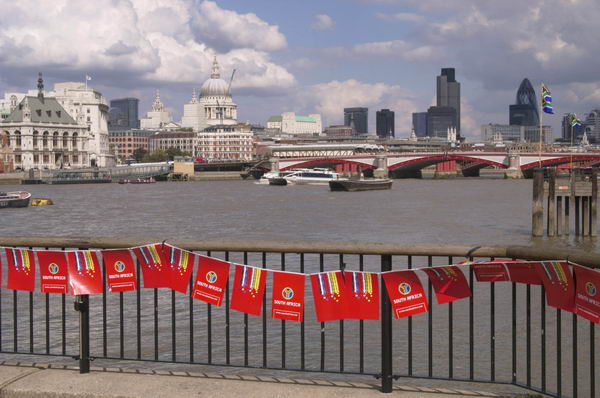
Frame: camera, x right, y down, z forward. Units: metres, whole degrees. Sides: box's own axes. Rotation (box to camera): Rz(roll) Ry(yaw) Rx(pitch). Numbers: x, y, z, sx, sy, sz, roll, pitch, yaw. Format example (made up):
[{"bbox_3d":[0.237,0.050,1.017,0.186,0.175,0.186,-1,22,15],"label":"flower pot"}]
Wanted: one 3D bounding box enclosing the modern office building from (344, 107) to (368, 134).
[{"bbox_3d":[106.390,-122.796,1880.000,45.000,99.000,36.000,0,2,3],"label":"modern office building"}]

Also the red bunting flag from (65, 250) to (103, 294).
[{"bbox_3d":[-1.434,0.494,6.650,0.215,0.300,0.050,-2,10,11],"label":"red bunting flag"}]

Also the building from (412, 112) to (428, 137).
[{"bbox_3d":[268.425,-136.006,2170.000,45.000,104.000,42.000,0,2,6],"label":"building"}]

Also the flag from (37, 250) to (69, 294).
[{"bbox_3d":[-1.637,0.487,6.619,0.210,0.275,0.040,-4,2,18],"label":"flag"}]

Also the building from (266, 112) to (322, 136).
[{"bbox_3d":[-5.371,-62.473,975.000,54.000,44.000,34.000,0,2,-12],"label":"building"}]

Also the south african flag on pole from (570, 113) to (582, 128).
[{"bbox_3d":[18.001,-5.111,65.000,0.750,1.000,0.300,0,2,18],"label":"south african flag on pole"}]

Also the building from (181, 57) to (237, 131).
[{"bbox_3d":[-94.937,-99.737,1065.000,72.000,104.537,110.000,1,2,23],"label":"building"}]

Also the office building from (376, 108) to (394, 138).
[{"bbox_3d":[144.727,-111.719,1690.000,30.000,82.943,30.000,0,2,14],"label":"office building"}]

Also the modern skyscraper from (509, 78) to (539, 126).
[{"bbox_3d":[499.154,-176.732,2210.000,57.000,180.000,57.000,0,2,12],"label":"modern skyscraper"}]

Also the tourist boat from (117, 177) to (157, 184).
[{"bbox_3d":[-59.408,-6.763,365.000,12.000,2.300,2.000,-1,2,-23],"label":"tourist boat"}]

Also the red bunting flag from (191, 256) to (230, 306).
[{"bbox_3d":[-0.583,0.532,6.470,0.212,0.300,0.045,11,12,15],"label":"red bunting flag"}]

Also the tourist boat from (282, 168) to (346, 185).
[{"bbox_3d":[4.764,-7.392,328.000,22.000,5.000,5.500,-1,2,-30],"label":"tourist boat"}]

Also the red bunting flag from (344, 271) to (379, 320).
[{"bbox_3d":[0.368,0.579,5.959,0.210,0.287,0.035,0,2,18],"label":"red bunting flag"}]

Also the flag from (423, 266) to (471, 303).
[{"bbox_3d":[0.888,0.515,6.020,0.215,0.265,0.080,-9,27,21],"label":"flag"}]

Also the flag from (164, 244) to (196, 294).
[{"bbox_3d":[-0.760,0.447,6.326,0.205,0.260,0.040,12,2,18],"label":"flag"}]

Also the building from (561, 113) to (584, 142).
[{"bbox_3d":[556.095,-128.376,2030.000,50.000,95.000,50.000,1,2,14],"label":"building"}]

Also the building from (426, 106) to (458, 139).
[{"bbox_3d":[273.568,-125.002,1910.000,55.000,102.000,42.000,0,2,8],"label":"building"}]

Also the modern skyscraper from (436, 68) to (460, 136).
[{"bbox_3d":[307.432,-177.761,2060.000,47.000,183.000,46.000,0,2,8],"label":"modern skyscraper"}]

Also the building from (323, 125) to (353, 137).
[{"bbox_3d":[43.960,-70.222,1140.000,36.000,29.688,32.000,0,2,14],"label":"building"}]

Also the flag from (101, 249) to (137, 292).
[{"bbox_3d":[-1.224,0.487,6.750,0.205,0.280,0.050,-5,2,12],"label":"flag"}]

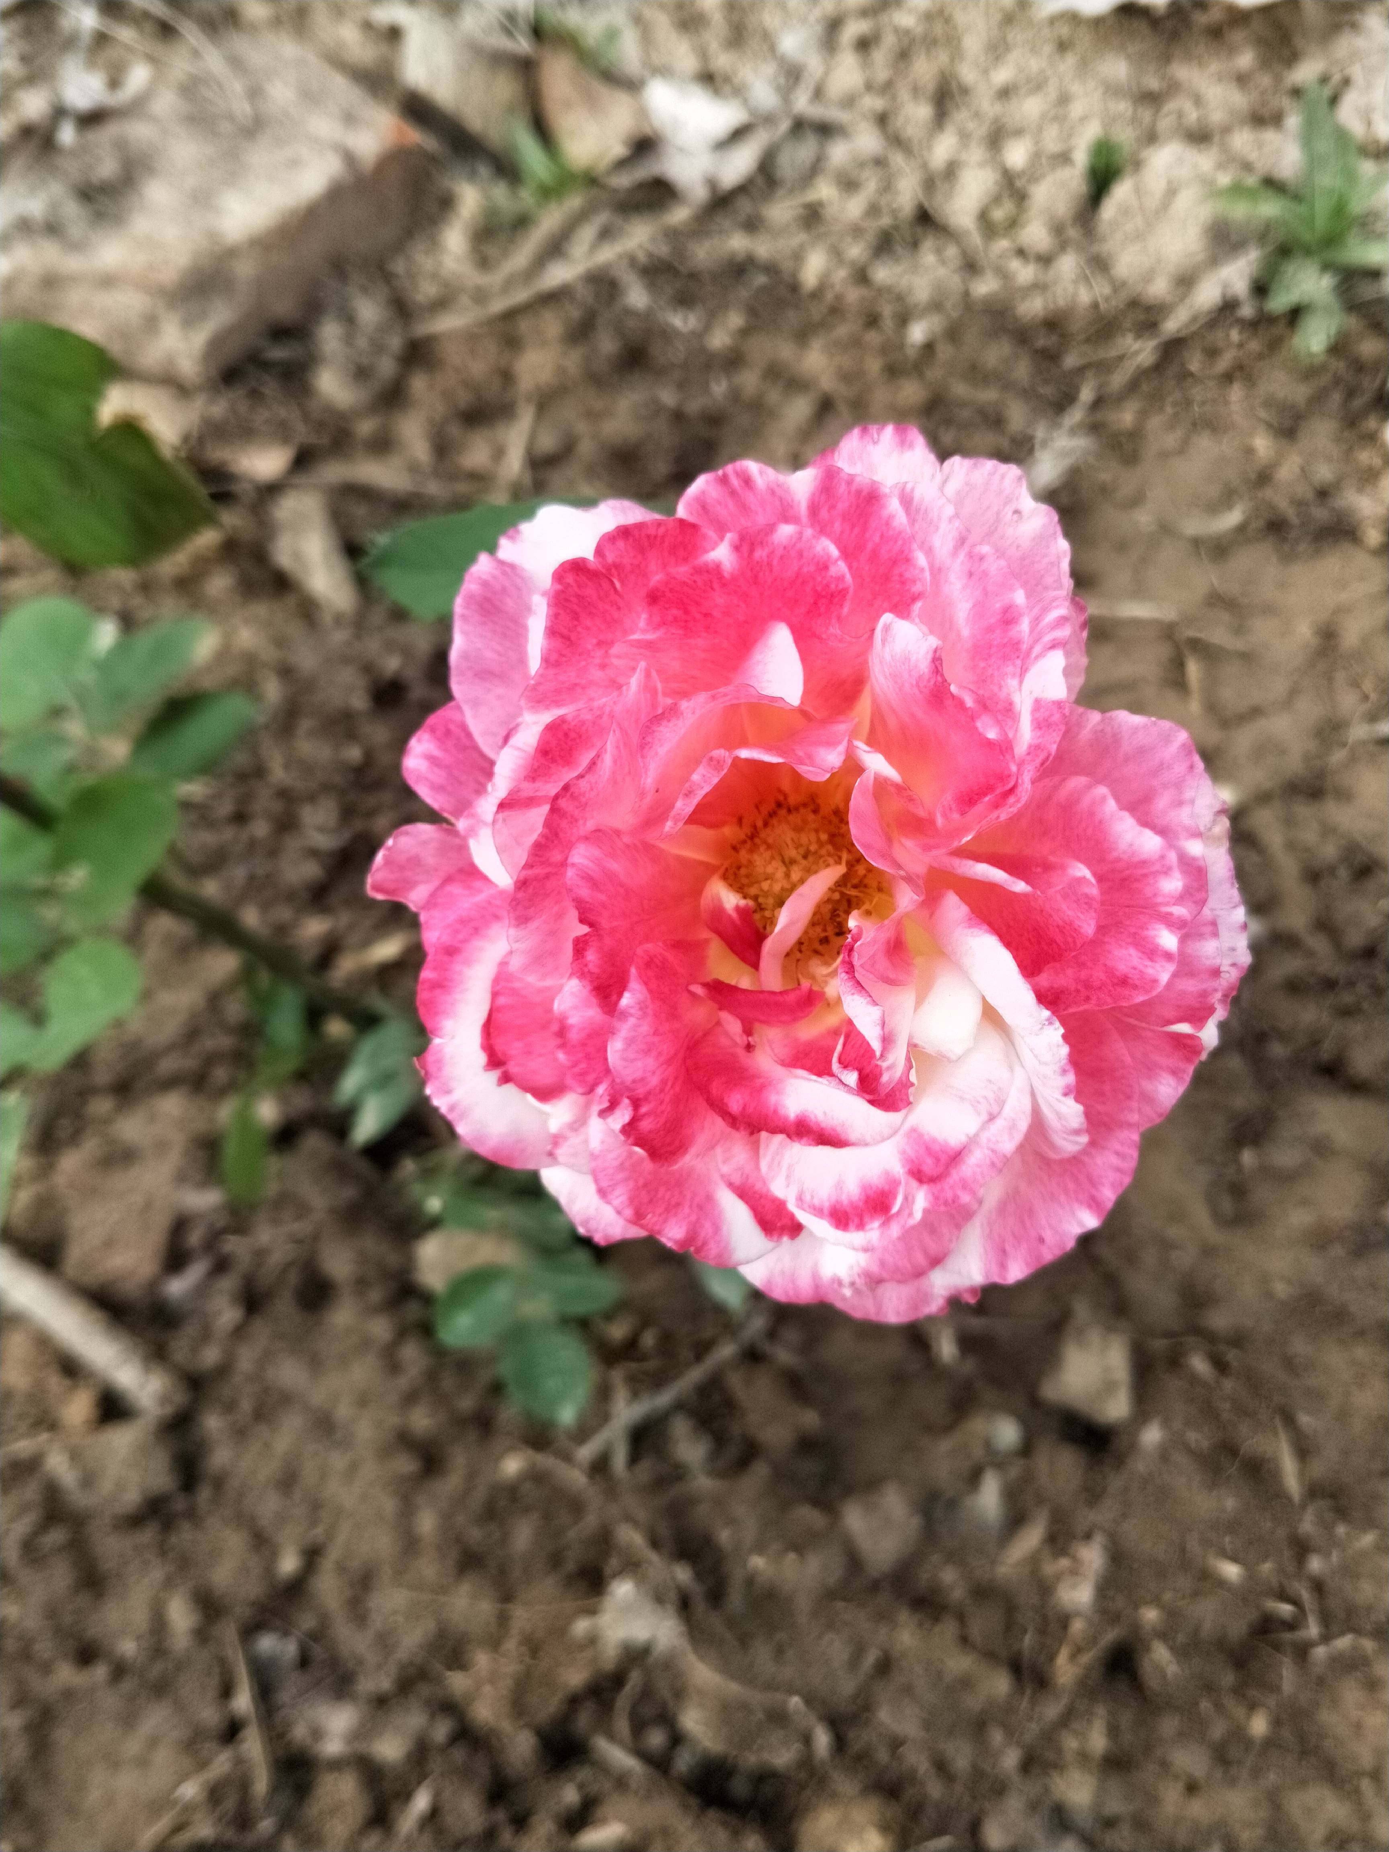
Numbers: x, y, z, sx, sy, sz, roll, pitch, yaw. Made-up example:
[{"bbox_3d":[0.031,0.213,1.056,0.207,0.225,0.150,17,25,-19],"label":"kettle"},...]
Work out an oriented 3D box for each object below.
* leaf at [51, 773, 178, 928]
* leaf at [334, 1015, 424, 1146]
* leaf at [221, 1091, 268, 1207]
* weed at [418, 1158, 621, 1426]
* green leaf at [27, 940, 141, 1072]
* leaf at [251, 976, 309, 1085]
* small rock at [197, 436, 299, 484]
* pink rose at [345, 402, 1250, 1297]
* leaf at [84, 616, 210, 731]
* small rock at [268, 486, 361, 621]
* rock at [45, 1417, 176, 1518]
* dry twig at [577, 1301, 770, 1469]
[{"bbox_3d":[-0.124,-0.016,0.285,0.022,0.010,0.032,30,70,12],"label":"leaf"},{"bbox_3d":[-0.082,0.040,0.345,0.019,0.012,0.031,18,70,7],"label":"leaf"},{"bbox_3d":[-0.116,0.058,0.345,0.012,0.012,0.029,-6,69,-2],"label":"leaf"},{"bbox_3d":[-0.046,0.096,0.350,0.054,0.032,0.066,-3,69,-1],"label":"weed"},{"bbox_3d":[-0.135,0.017,0.295,0.030,0.009,0.020,-42,73,-16],"label":"green leaf"},{"bbox_3d":[-0.101,0.026,0.325,0.012,0.008,0.025,-15,67,-6],"label":"leaf"},{"bbox_3d":[-0.153,-0.160,0.460,0.032,0.012,0.016,-6,67,-3],"label":"small rock"},{"bbox_3d":[0.016,-0.007,0.187,0.117,0.062,0.117,0,81,3],"label":"pink rose"},{"bbox_3d":[-0.131,-0.060,0.320,0.032,0.011,0.017,-43,75,-15],"label":"leaf"},{"bbox_3d":[-0.126,-0.124,0.445,0.020,0.014,0.045,-30,70,-12],"label":"small rock"},{"bbox_3d":[-0.146,0.136,0.335,0.028,0.017,0.022,-6,67,-3],"label":"rock"},{"bbox_3d":[-0.006,0.128,0.372,0.068,0.010,0.008,-38,74,-13],"label":"dry twig"}]

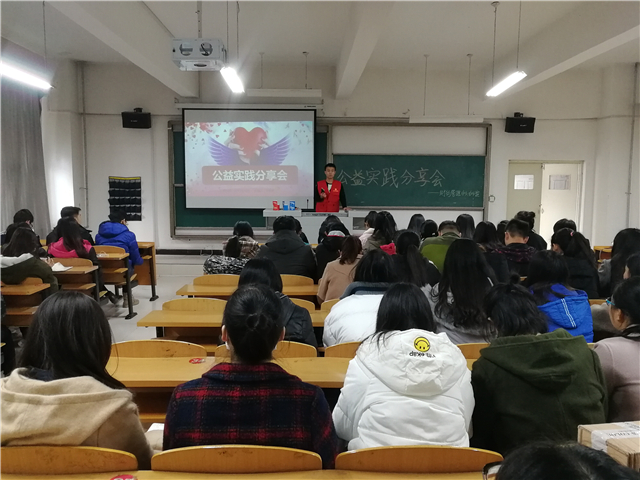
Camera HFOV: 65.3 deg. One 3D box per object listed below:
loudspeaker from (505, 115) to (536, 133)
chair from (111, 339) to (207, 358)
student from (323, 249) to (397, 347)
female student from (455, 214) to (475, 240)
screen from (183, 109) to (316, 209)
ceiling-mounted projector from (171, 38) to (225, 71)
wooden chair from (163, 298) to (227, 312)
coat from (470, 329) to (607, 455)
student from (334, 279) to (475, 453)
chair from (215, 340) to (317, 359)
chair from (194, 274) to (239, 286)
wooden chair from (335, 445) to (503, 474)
[{"bbox_3d":[3.746,-2.163,9.350,0.520,0.300,0.290,1,13,2],"label":"loudspeaker"},{"bbox_3d":[-0.789,0.864,2.644,0.480,0.827,0.500,0,6,-1],"label":"chair"},{"bbox_3d":[0.260,0.656,2.809,0.540,1.230,0.750,0,6,-1],"label":"student"},{"bbox_3d":[1.782,0.206,6.259,0.440,1.030,0.560,0,6,-1],"label":"female student"},{"bbox_3d":[-1.328,-1.517,9.467,2.520,1.940,0.040,0,6,-1],"label":"screen"},{"bbox_3d":[-1.157,-1.793,4.854,0.430,0.210,0.350,0,6,-1],"label":"ceiling-mounted projector"},{"bbox_3d":[-0.798,0.770,3.538,0.480,0.827,0.500,0,6,-1],"label":"wooden chair"},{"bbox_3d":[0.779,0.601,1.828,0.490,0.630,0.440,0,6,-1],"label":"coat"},{"bbox_3d":[0.284,0.744,1.883,0.480,1.220,0.620,0,6,-1],"label":"student"},{"bbox_3d":[-0.257,0.865,2.558,0.470,0.830,0.460,0,6,-1],"label":"chair"},{"bbox_3d":[-0.811,0.652,4.344,0.480,0.820,0.460,0,6,-1],"label":"chair"},{"bbox_3d":[0.271,0.965,1.633,0.470,0.830,0.460,0,6,-1],"label":"wooden chair"}]

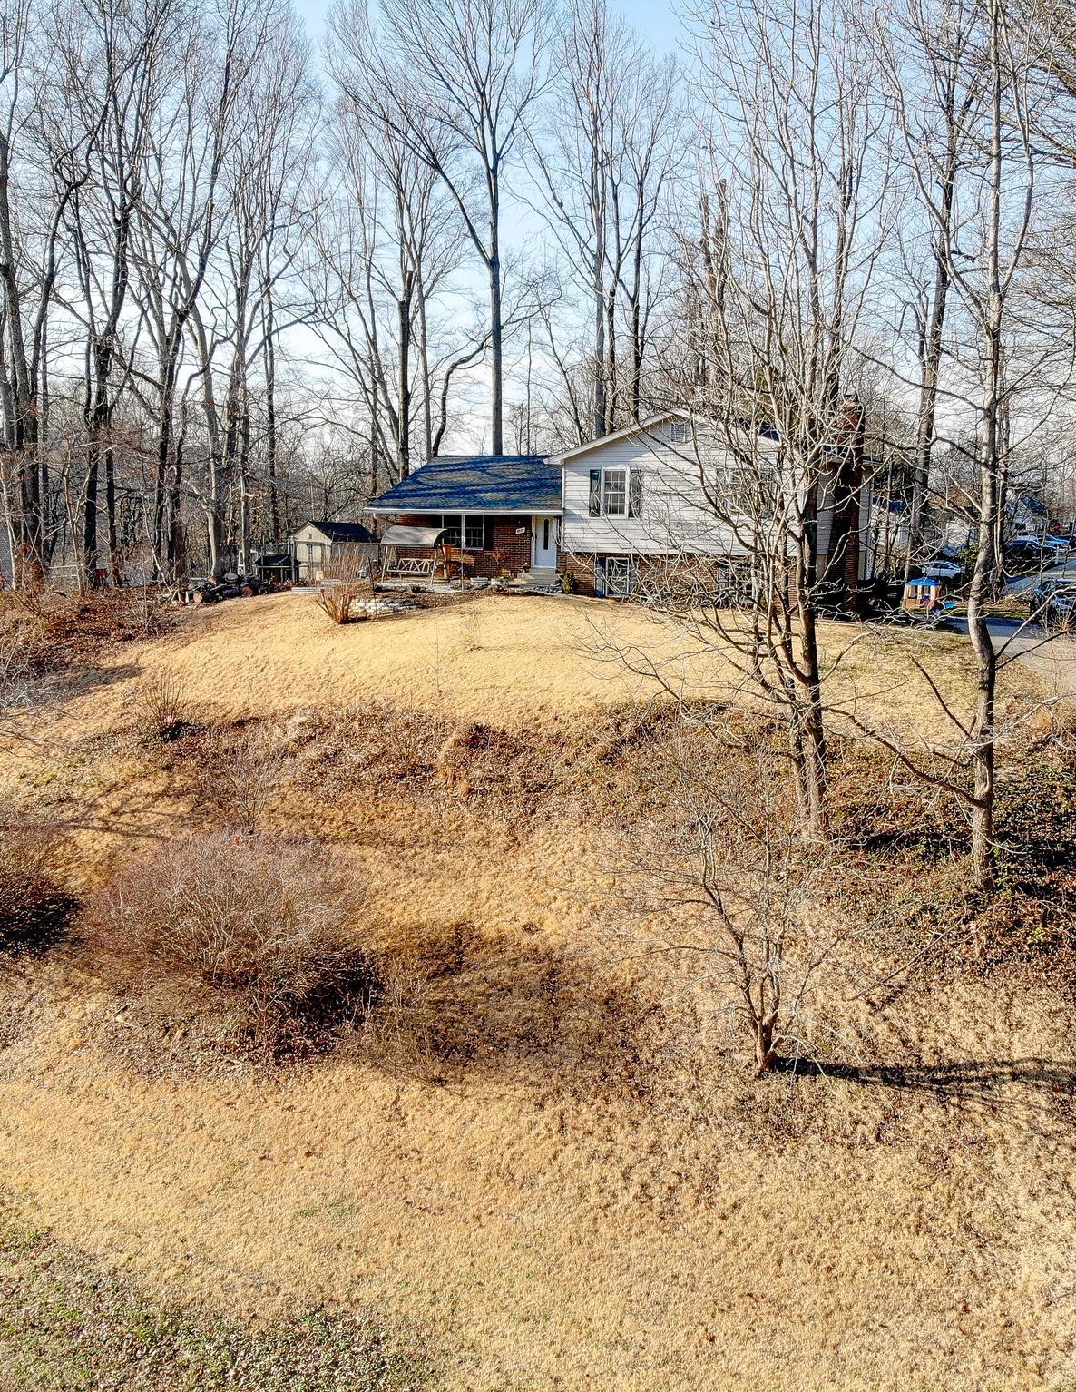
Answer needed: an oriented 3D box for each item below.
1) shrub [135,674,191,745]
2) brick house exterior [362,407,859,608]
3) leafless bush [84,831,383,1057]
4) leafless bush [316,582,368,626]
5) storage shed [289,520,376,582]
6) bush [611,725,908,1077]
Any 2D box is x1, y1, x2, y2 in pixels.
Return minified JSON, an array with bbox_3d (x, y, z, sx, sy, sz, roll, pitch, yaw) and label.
[{"bbox_3d":[-7.309,0.240,25.077,1.053,1.310,1.000,-2,8,-16],"label":"shrub"},{"bbox_3d":[3.298,-7.001,48.113,17.186,6.398,9.300,4,9,26],"label":"brick house exterior"},{"bbox_3d":[-4.133,3.330,17.332,3.869,2.524,3.288,-2,8,-14],"label":"leafless bush"},{"bbox_3d":[-5.520,-2.555,35.995,1.392,1.165,1.322,-1,8,-9],"label":"leafless bush"},{"bbox_3d":[-8.830,-6.390,56.560,2.191,2.511,3.203,5,9,32],"label":"storage shed"},{"bbox_3d":[2.700,2.503,15.701,3.539,3.910,3.185,1,8,10],"label":"bush"}]

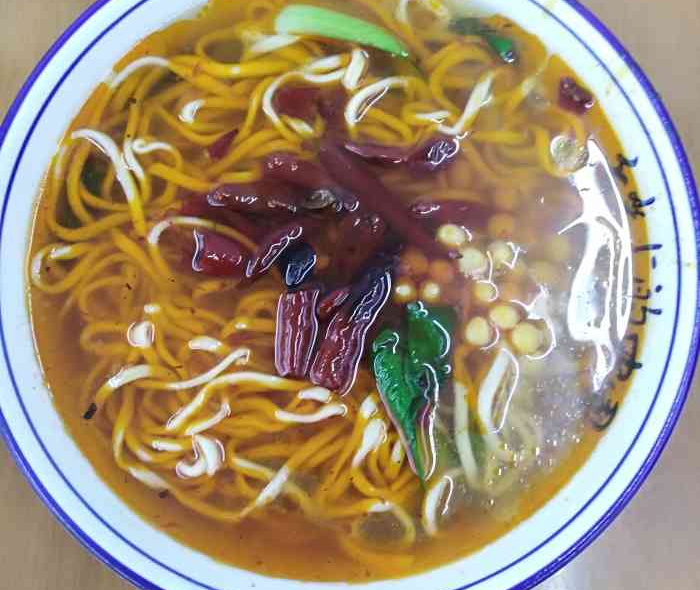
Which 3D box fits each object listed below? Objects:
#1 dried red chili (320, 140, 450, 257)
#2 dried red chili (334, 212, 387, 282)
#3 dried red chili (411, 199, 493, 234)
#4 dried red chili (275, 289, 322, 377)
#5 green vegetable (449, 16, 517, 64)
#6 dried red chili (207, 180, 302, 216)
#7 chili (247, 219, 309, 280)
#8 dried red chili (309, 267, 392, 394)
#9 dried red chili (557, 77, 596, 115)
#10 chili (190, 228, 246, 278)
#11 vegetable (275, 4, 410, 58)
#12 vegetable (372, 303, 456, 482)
[{"bbox_3d":[0.011,-0.033,0.242,0.057,0.012,0.010,42,85,6],"label":"dried red chili"},{"bbox_3d":[0.002,-0.017,0.237,0.015,0.011,0.025,24,83,4],"label":"dried red chili"},{"bbox_3d":[0.035,-0.028,0.240,0.028,0.010,0.010,5,82,2],"label":"dried red chili"},{"bbox_3d":[-0.018,0.012,0.233,0.013,0.010,0.029,4,82,2],"label":"dried red chili"},{"bbox_3d":[0.048,-0.091,0.247,0.028,0.007,0.012,35,84,5],"label":"green vegetable"},{"bbox_3d":[-0.032,-0.034,0.240,0.033,0.011,0.011,8,83,2],"label":"dried red chili"},{"bbox_3d":[-0.026,-0.016,0.237,0.009,0.010,0.026,43,85,6],"label":"chili"},{"bbox_3d":[0.002,0.010,0.233,0.015,0.011,0.045,26,84,4],"label":"dried red chili"},{"bbox_3d":[0.076,-0.068,0.242,0.015,0.009,0.010,44,85,6],"label":"dried red chili"},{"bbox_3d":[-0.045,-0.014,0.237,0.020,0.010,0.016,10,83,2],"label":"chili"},{"bbox_3d":[-0.002,-0.095,0.249,0.050,0.009,0.014,11,83,2],"label":"vegetable"},{"bbox_3d":[0.021,0.032,0.230,0.027,0.010,0.057,0,82,1],"label":"vegetable"}]

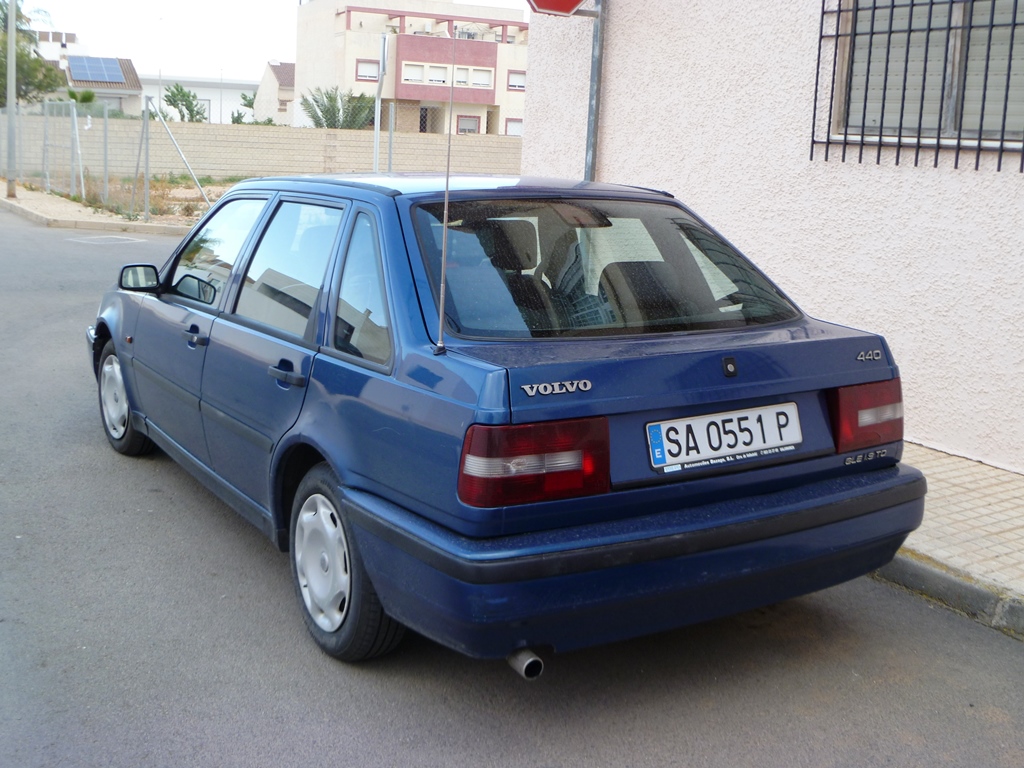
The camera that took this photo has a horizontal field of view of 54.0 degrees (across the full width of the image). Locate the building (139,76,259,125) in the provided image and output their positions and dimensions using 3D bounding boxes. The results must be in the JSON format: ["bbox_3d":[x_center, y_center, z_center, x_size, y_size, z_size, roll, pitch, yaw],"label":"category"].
[{"bbox_3d":[-20.925,-18.153,68.000,12.000,5.600,8.000,-3,13,-22],"label":"building"}]

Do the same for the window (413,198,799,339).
[{"bbox_3d":[0.268,-0.352,2.922,1.190,0.080,0.520,-6,52,-32],"label":"window"}]

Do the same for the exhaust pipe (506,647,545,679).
[{"bbox_3d":[0.022,0.648,2.367,0.048,0.048,0.140,-6,15,-32],"label":"exhaust pipe"}]

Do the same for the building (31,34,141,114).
[{"bbox_3d":[-23.746,-16.063,56.000,6.400,6.700,7.500,-3,13,-22],"label":"building"}]

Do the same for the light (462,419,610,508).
[{"bbox_3d":[0.052,0.164,2.279,0.345,0.175,0.150,-6,15,-32],"label":"light"}]

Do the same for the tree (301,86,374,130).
[{"bbox_3d":[-7.287,-10.544,42.000,3.300,3.700,3.300,-3,13,-20],"label":"tree"}]

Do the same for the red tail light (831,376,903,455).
[{"bbox_3d":[1.027,0.088,2.914,0.345,0.175,0.150,-6,15,-32],"label":"red tail light"}]

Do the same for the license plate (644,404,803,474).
[{"bbox_3d":[0.547,0.135,2.554,0.525,0.120,0.020,-6,2,-32],"label":"license plate"}]

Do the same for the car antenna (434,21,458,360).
[{"bbox_3d":[-0.152,-0.445,2.368,0.020,0.760,0.020,-4,15,-33],"label":"car antenna"}]

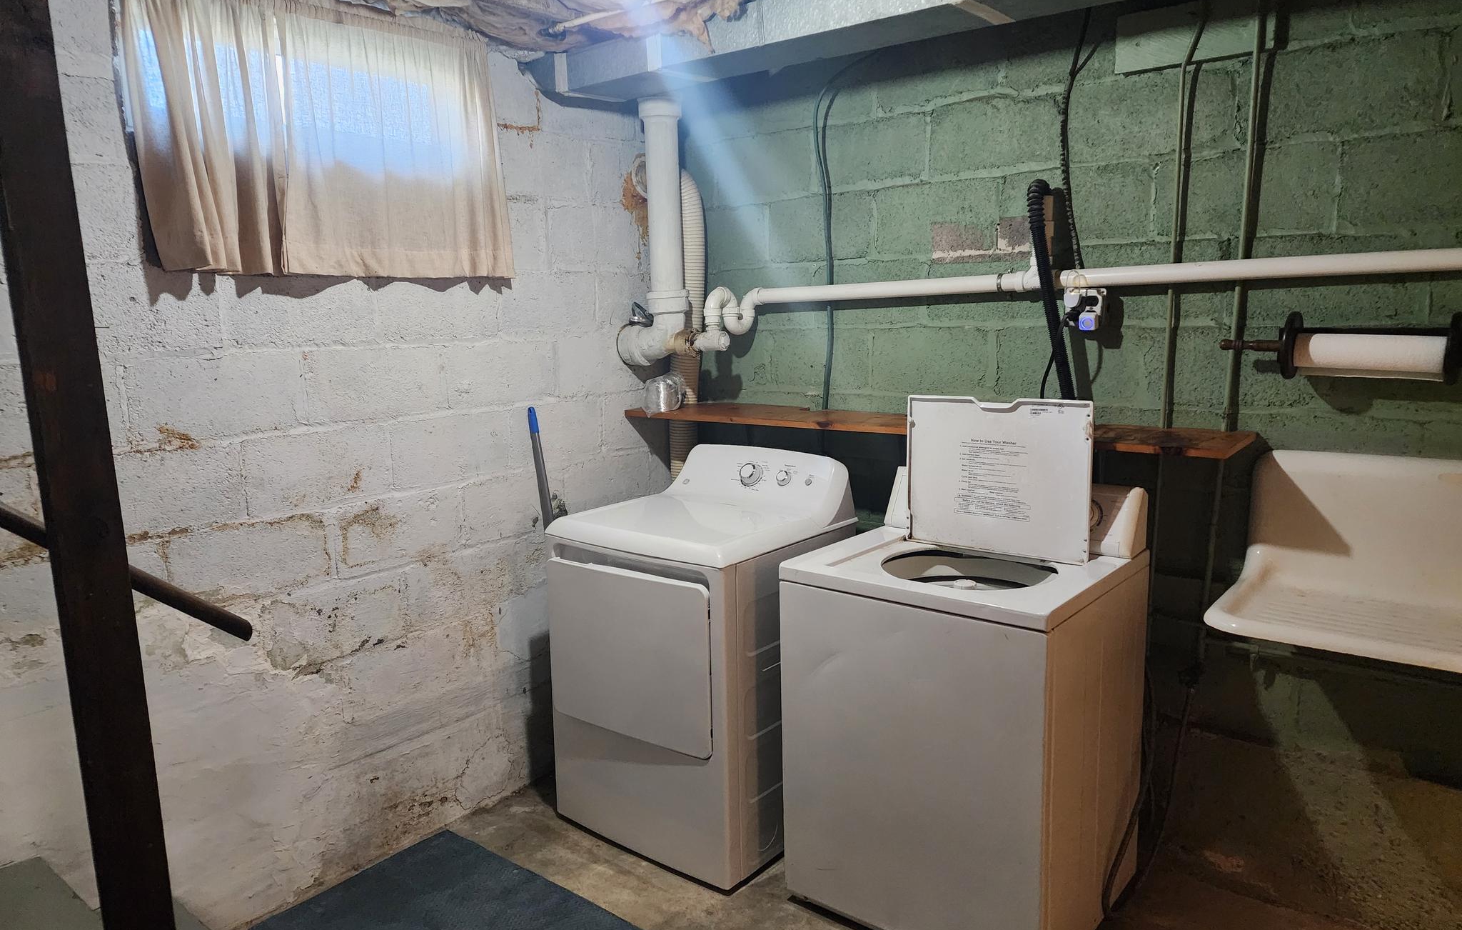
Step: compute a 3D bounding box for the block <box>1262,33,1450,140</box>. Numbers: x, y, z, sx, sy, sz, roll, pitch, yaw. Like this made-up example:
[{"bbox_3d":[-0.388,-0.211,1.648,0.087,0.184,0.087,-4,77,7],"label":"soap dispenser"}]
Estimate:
[{"bbox_3d":[1.440,-0.874,2.295,0.405,0.203,0.160,5,11,39],"label":"block"}]

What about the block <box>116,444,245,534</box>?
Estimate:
[{"bbox_3d":[-1.426,0.057,2.371,0.170,0.205,0.390,6,12,40],"label":"block"}]

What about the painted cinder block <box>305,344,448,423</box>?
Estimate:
[{"bbox_3d":[-1.017,-0.232,2.686,0.160,0.203,0.405,5,11,39],"label":"painted cinder block"}]

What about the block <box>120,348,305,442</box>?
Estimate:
[{"bbox_3d":[-1.280,-0.172,2.363,0.160,0.203,0.405,5,11,39],"label":"block"}]

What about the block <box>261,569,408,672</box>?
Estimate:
[{"bbox_3d":[-1.106,0.399,2.648,0.160,0.203,0.405,5,11,39],"label":"block"}]

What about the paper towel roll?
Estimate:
[{"bbox_3d":[1.450,-0.253,2.208,0.290,0.105,0.105,6,12,37],"label":"paper towel roll"}]

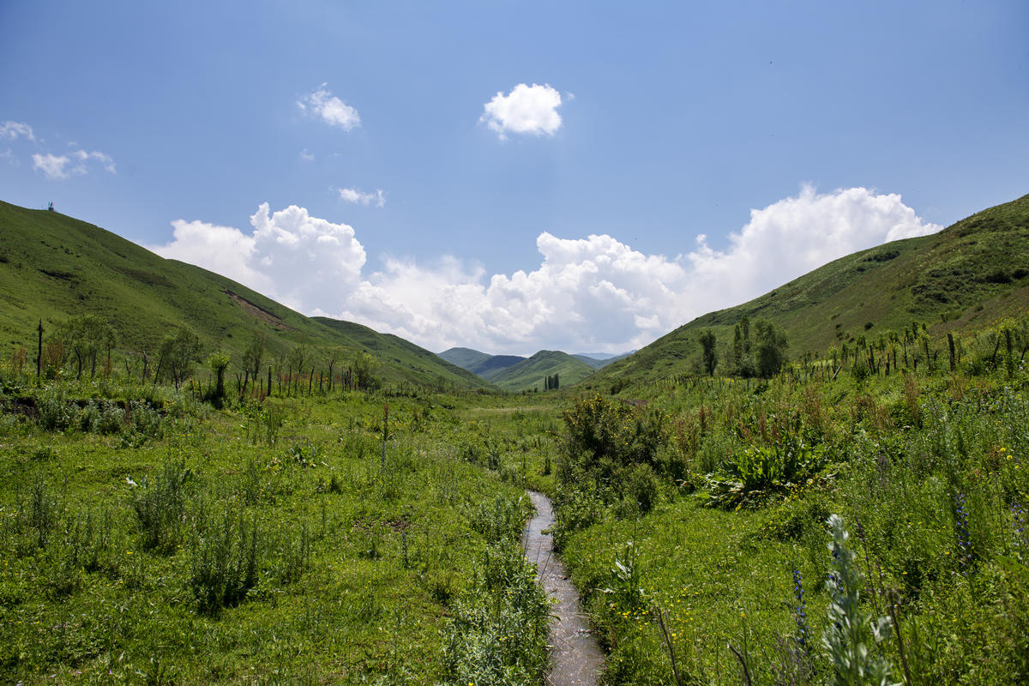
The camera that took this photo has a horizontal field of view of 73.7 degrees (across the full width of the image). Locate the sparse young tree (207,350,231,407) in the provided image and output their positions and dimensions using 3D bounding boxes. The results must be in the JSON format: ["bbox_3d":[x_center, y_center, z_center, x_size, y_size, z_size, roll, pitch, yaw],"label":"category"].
[{"bbox_3d":[-11.014,1.323,25.500,0.893,2.104,0.893,0,-2,0],"label":"sparse young tree"}]

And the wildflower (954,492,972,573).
[{"bbox_3d":[2.743,1.163,4.200,0.105,0.494,0.105,0,-2,0],"label":"wildflower"}]

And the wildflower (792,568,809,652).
[{"bbox_3d":[1.505,1.402,3.600,0.090,0.441,0.090,0,-2,0],"label":"wildflower"}]

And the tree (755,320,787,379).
[{"bbox_3d":[35.451,0.772,95.000,4.751,8.076,4.751,0,-2,0],"label":"tree"}]

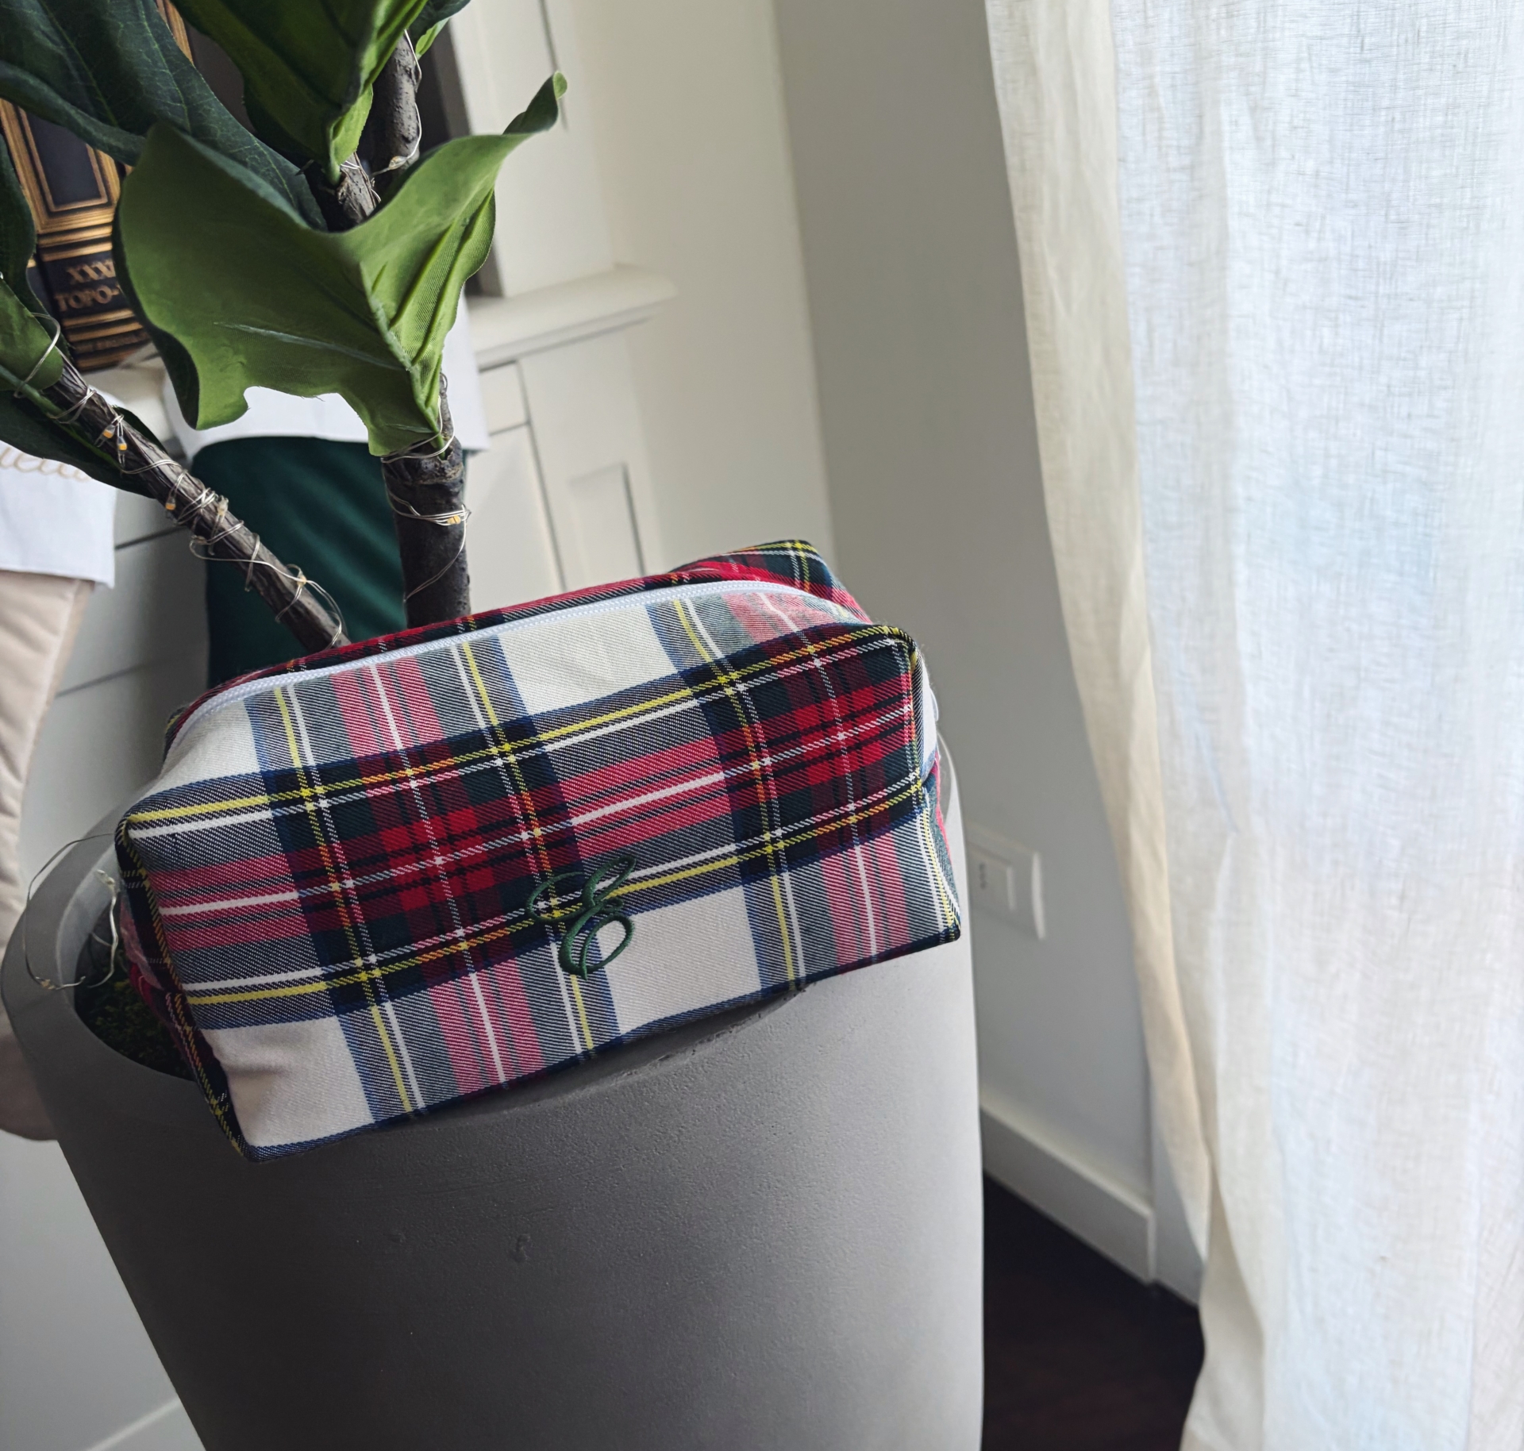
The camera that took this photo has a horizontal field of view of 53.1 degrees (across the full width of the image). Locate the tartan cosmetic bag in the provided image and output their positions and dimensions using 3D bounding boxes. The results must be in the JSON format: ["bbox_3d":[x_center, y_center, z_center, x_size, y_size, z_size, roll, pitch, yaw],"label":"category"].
[{"bbox_3d":[-0.072,0.030,0.531,0.246,0.124,0.113,-15,21,-9],"label":"tartan cosmetic bag"}]

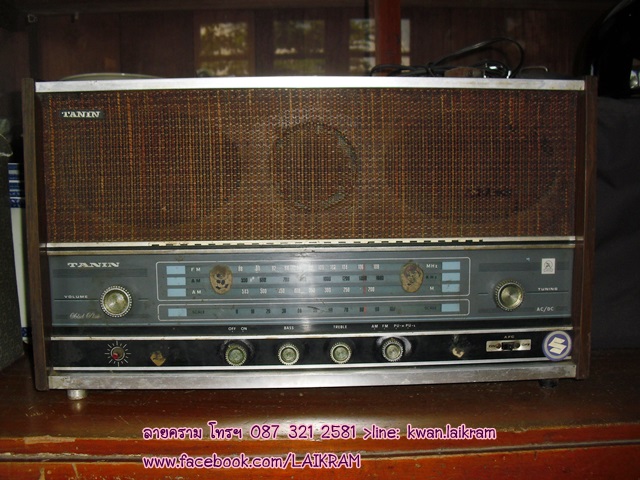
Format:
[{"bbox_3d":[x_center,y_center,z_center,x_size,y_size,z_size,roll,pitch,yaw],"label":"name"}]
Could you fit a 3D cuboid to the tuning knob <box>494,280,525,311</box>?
[{"bbox_3d":[0.212,0.062,0.745,0.031,0.031,0.016,-1,5,-3],"label":"tuning knob"}]

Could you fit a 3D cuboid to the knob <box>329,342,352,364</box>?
[{"bbox_3d":[0.023,0.126,0.738,0.023,0.023,0.014,-1,5,-3],"label":"knob"}]

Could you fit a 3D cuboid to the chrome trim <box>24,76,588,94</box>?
[{"bbox_3d":[-0.004,-0.165,0.707,0.578,0.013,0.012,-1,5,-3],"label":"chrome trim"}]

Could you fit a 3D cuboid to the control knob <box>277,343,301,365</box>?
[{"bbox_3d":[-0.034,0.126,0.735,0.023,0.023,0.014,-1,5,-3],"label":"control knob"}]

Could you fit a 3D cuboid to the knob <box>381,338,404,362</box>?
[{"bbox_3d":[0.080,0.123,0.740,0.023,0.023,0.014,-1,5,-3],"label":"knob"}]

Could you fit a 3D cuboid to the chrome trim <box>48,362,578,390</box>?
[{"bbox_3d":[-0.004,0.152,0.737,0.578,0.017,0.016,-1,5,-3],"label":"chrome trim"}]

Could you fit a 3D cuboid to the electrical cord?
[{"bbox_3d":[0.155,-0.211,0.815,0.187,0.062,0.080,-1,5,-3],"label":"electrical cord"}]

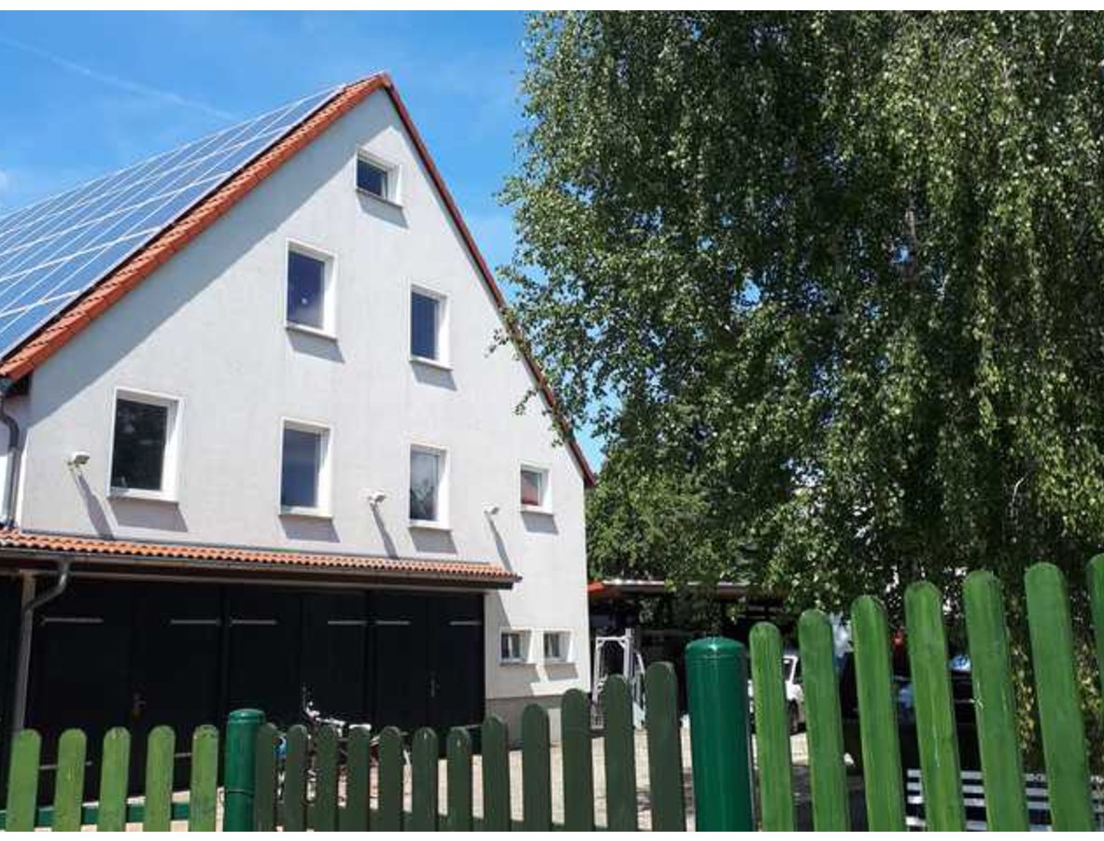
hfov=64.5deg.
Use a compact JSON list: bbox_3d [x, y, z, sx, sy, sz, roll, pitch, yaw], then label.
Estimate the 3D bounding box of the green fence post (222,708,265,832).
[{"bbox_3d":[-0.929,1.498,2.544,0.110,1.250,0.110,-8,-16,21],"label":"green fence post"}]

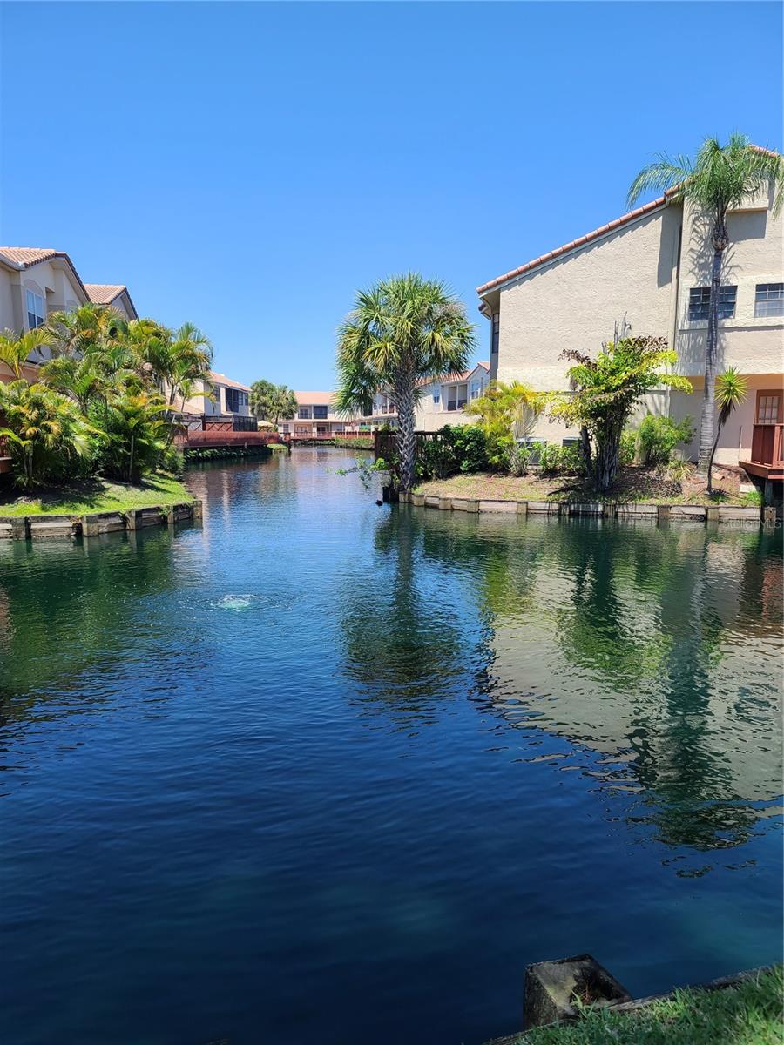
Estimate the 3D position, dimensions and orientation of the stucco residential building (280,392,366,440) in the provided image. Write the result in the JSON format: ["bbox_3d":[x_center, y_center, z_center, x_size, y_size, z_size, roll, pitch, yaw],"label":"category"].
[{"bbox_3d":[-9.781,-15.834,111.906,13.210,6.870,8.500,-1,7,-6],"label":"stucco residential building"}]

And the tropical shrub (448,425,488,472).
[{"bbox_3d":[2.206,-2.152,22.102,1.220,1.370,1.300,0,7,0],"label":"tropical shrub"}]

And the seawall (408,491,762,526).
[{"bbox_3d":[4.138,-0.384,18.852,9.680,0.380,1.550,4,8,30],"label":"seawall"}]

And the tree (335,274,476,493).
[{"bbox_3d":[0.382,-3.895,21.386,3.840,6.100,3.840,0,7,0],"label":"tree"}]

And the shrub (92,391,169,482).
[{"bbox_3d":[-6.798,-2.250,19.672,2.000,2.350,2.000,0,7,0],"label":"shrub"}]

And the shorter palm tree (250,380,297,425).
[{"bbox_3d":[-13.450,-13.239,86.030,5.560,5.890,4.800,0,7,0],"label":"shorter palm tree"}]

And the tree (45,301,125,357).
[{"bbox_3d":[-7.522,-3.292,18.733,2.219,4.250,2.219,0,7,0],"label":"tree"}]

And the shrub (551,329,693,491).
[{"bbox_3d":[5.866,-2.846,19.297,3.610,4.080,3.000,0,7,0],"label":"shrub"}]

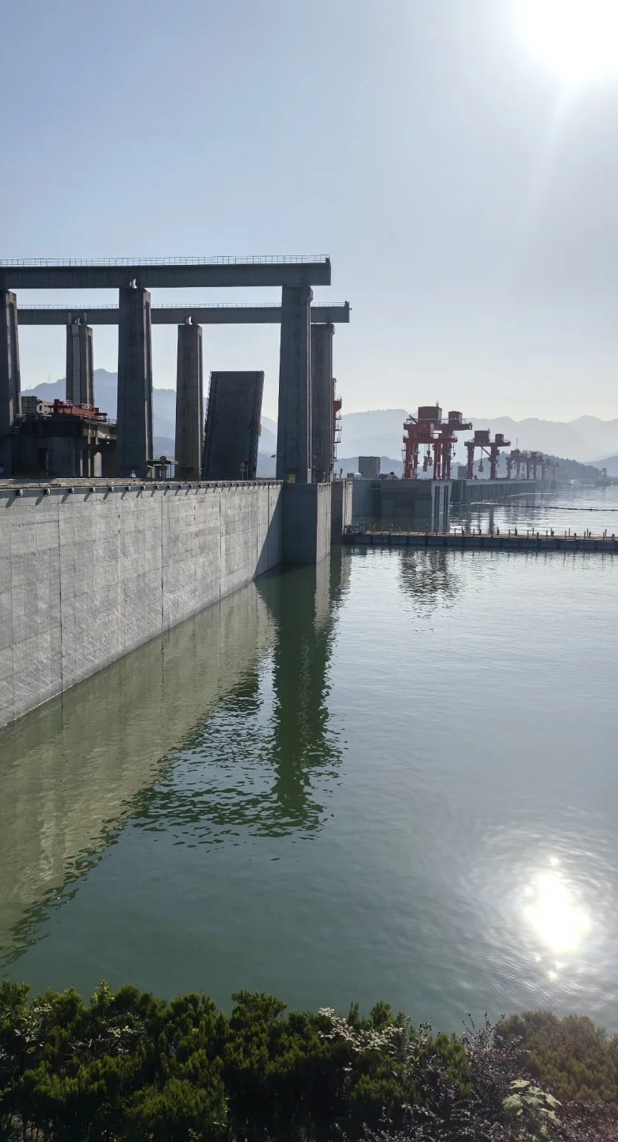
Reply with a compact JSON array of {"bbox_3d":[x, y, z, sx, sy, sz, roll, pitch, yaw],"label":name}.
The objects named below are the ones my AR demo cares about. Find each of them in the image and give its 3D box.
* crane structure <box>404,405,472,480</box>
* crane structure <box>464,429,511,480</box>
[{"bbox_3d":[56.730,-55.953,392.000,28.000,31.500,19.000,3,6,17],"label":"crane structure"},{"bbox_3d":[121.539,-79.235,605.000,29.500,33.300,16.000,3,6,17],"label":"crane structure"}]

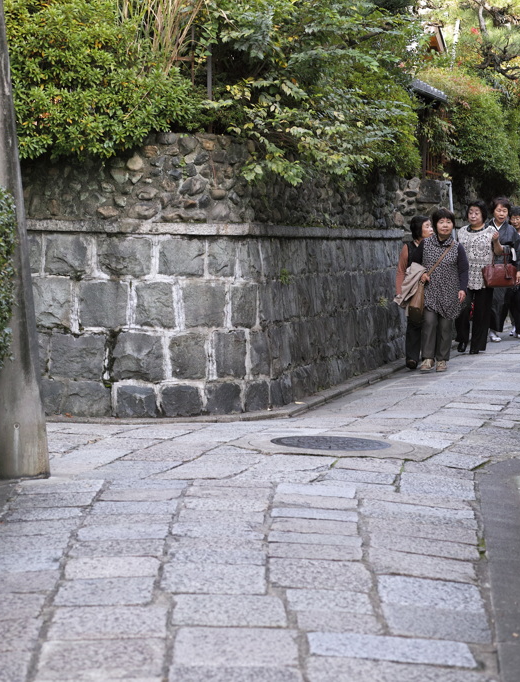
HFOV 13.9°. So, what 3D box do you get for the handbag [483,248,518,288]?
[{"bbox_3d":[2.462,-0.719,21.900,0.350,0.360,0.170,0,2,6],"label":"handbag"}]

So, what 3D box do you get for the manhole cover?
[{"bbox_3d":[0.400,0.583,12.100,0.675,0.040,0.675,0,4,0],"label":"manhole cover"}]

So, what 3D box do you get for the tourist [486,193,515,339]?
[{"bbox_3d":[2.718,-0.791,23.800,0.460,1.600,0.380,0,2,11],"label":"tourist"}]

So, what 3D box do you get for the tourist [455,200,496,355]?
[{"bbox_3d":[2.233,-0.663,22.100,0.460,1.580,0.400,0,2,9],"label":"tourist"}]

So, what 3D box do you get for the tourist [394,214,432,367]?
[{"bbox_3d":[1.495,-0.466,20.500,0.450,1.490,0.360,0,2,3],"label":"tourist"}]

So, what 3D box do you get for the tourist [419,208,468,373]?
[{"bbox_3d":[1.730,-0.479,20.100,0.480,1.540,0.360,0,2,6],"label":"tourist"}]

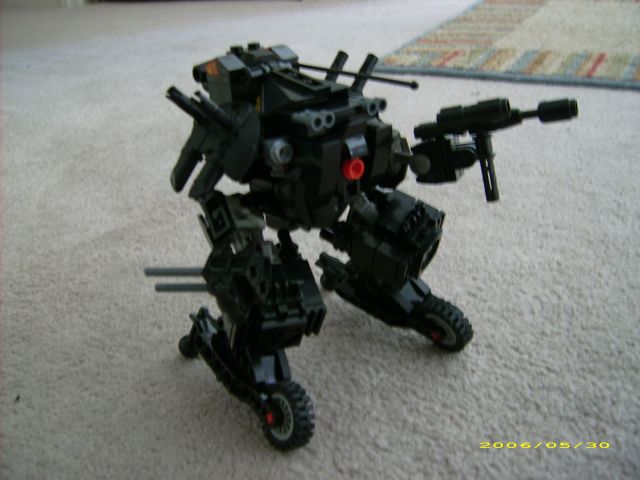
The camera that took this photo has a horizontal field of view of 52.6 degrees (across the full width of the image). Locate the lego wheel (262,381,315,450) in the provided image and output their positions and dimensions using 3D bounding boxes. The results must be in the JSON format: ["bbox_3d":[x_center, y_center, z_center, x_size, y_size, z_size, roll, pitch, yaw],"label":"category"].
[{"bbox_3d":[-0.016,0.082,0.302,0.011,0.030,0.030,-2,22,-41],"label":"lego wheel"}]

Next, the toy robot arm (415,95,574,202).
[{"bbox_3d":[0.078,-0.040,0.293,0.074,0.046,0.019,-3,25,30],"label":"toy robot arm"}]

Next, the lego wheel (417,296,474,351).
[{"bbox_3d":[0.066,0.045,0.343,0.011,0.030,0.030,-40,43,-26],"label":"lego wheel"}]

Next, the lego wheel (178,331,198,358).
[{"bbox_3d":[-0.070,0.057,0.346,0.011,0.012,0.012,-2,22,-41],"label":"lego wheel"}]

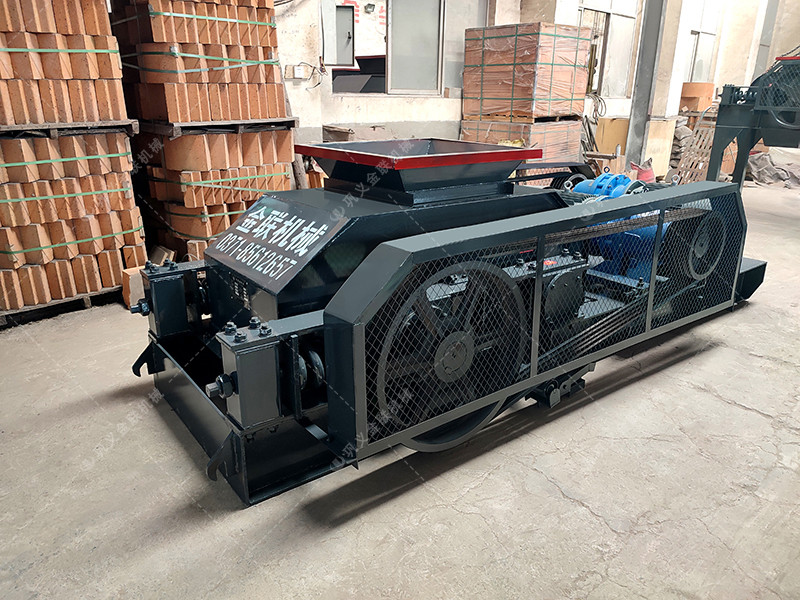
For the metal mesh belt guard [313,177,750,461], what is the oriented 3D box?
[{"bbox_3d":[0.737,-0.053,2.320,2.230,0.620,0.158,-14,24,-32],"label":"metal mesh belt guard"}]

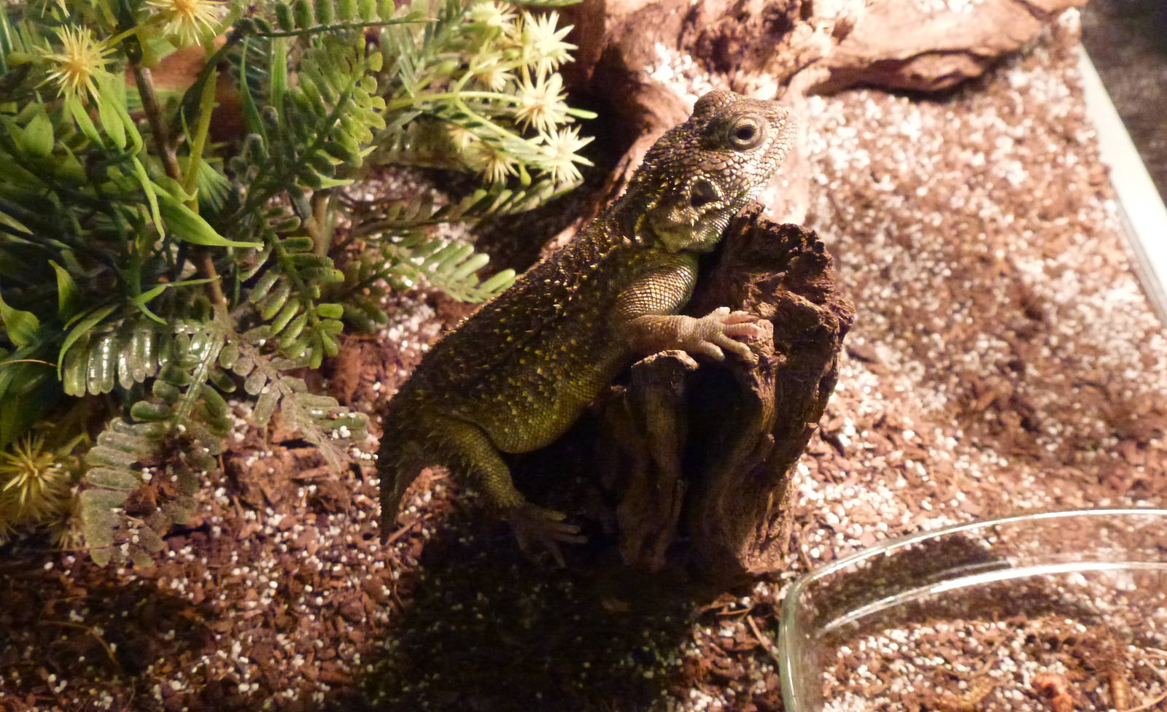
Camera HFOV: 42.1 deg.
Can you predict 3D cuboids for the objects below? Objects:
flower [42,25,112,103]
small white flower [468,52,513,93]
[{"bbox_3d":[-0.152,-0.088,0.455,0.021,0.016,0.022,-9,74,-9],"label":"flower"},{"bbox_3d":[-0.035,-0.104,0.560,0.018,0.017,0.015,-32,23,-27],"label":"small white flower"}]

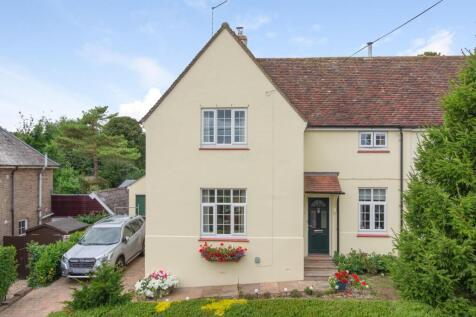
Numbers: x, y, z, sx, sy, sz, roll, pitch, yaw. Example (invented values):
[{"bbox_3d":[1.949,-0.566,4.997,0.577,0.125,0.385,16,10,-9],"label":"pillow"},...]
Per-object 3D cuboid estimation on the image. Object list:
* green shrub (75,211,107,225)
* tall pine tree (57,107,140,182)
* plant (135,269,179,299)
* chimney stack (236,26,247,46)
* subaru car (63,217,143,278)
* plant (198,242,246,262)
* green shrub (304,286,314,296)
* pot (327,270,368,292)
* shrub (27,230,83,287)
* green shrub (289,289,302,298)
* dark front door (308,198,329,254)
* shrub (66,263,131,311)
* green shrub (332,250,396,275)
[{"bbox_3d":[-8.000,3.500,19.300,1.800,1.200,1.300,0,0,0],"label":"green shrub"},{"bbox_3d":[-13.680,-1.324,35.000,8.200,7.800,7.600,0,0,0],"label":"tall pine tree"},{"bbox_3d":[-2.510,3.820,10.980,1.220,0.740,1.000,0,0,0],"label":"plant"},{"bbox_3d":[0.133,-5.246,15.800,0.550,1.250,0.550,0,0,0],"label":"chimney stack"},{"bbox_3d":[-4.860,3.300,14.100,1.820,1.730,4.630,0,0,5],"label":"subaru car"},{"bbox_3d":[-0.480,3.000,11.380,1.480,0.580,0.420,0,0,0],"label":"plant"},{"bbox_3d":[2.144,3.987,10.700,0.300,0.300,0.300,0,0,0],"label":"green shrub"},{"bbox_3d":[3.437,3.825,11.100,1.150,0.680,0.750,0,0,0],"label":"pot"},{"bbox_3d":[-6.777,3.552,13.400,0.900,1.500,2.700,0,0,0],"label":"shrub"},{"bbox_3d":[1.650,3.860,10.250,0.400,0.300,0.380,0,0,0],"label":"green shrub"},{"bbox_3d":[2.946,2.422,12.900,0.820,2.080,0.100,0,0,0],"label":"dark front door"},{"bbox_3d":[-3.950,3.620,10.150,1.650,1.320,1.500,0,0,0],"label":"shrub"},{"bbox_3d":[4.448,3.642,12.500,2.250,0.850,0.900,0,0,0],"label":"green shrub"}]

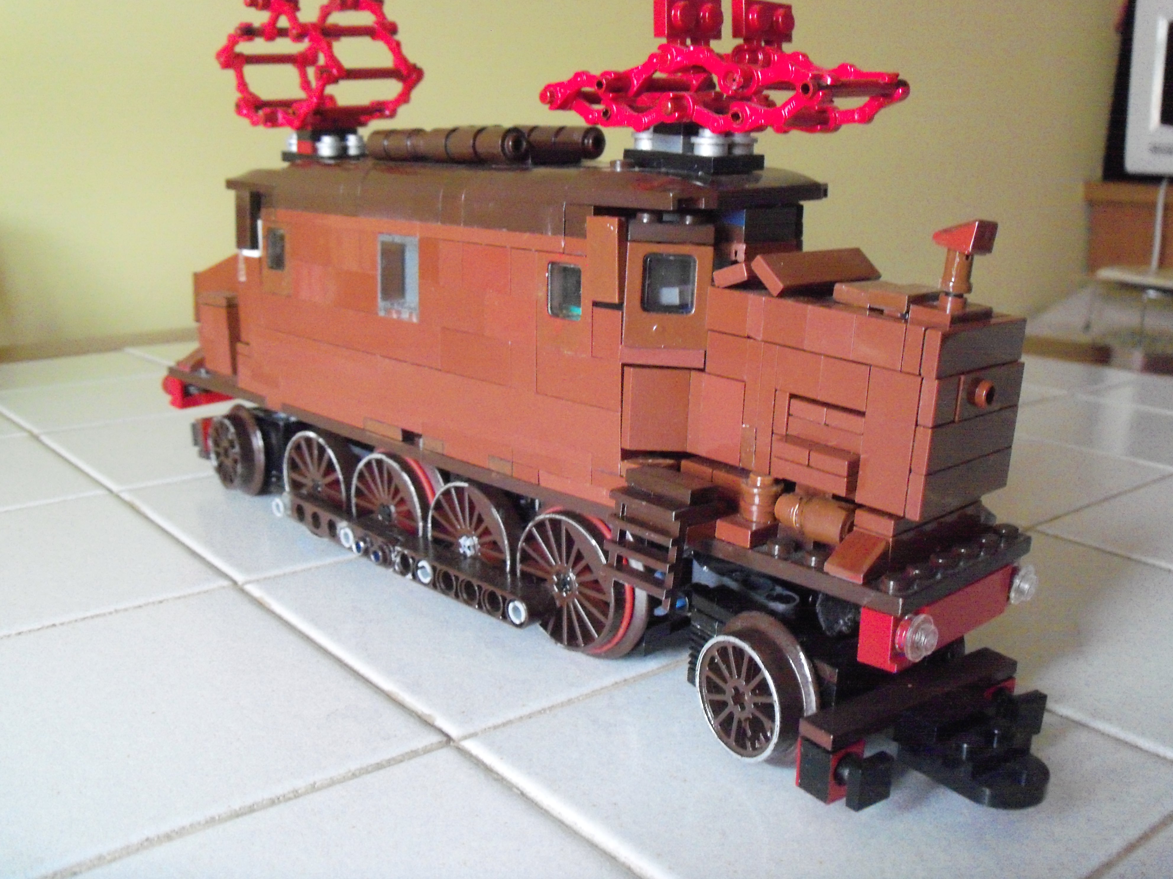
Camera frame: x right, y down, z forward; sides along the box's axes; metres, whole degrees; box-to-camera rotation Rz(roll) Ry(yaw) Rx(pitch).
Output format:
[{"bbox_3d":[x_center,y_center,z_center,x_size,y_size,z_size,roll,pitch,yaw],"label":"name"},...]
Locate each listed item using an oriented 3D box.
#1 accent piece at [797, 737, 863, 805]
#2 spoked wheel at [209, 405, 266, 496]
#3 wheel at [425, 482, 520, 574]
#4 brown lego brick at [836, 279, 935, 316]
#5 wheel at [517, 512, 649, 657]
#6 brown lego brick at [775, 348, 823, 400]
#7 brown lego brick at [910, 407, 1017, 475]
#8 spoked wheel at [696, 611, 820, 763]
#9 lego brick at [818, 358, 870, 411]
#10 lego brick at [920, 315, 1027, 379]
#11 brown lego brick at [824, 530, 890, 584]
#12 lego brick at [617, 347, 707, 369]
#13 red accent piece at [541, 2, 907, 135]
[{"bbox_3d":[0.041,0.055,0.200,0.008,0.009,0.007,-9,17,-35],"label":"accent piece"},{"bbox_3d":[-0.110,0.004,0.370,0.009,0.029,0.029,-11,19,-40],"label":"spoked wheel"},{"bbox_3d":[-0.025,0.025,0.284,0.008,0.031,0.031,-13,20,-43],"label":"wheel"},{"bbox_3d":[0.052,-0.024,0.202,0.015,0.004,0.015,-11,20,-44],"label":"brown lego brick"},{"bbox_3d":[-0.002,0.029,0.250,0.007,0.036,0.036,-12,19,-43],"label":"wheel"},{"bbox_3d":[0.040,-0.012,0.211,0.010,0.008,0.010,-11,20,-44],"label":"brown lego brick"},{"bbox_3d":[0.066,-0.001,0.205,0.003,0.008,0.032,18,21,42],"label":"brown lego brick"},{"bbox_3d":[0.031,0.047,0.219,0.008,0.028,0.028,-8,17,-33],"label":"spoked wheel"},{"bbox_3d":[0.047,-0.010,0.205,0.008,0.008,0.010,-13,20,-43],"label":"lego brick"},{"bbox_3d":[0.067,-0.016,0.203,0.003,0.008,0.032,17,20,42],"label":"lego brick"},{"bbox_3d":[0.046,0.020,0.202,0.008,0.006,0.008,-12,19,-43],"label":"brown lego brick"},{"bbox_3d":[0.014,-0.016,0.226,0.016,0.003,0.008,0,14,-5],"label":"lego brick"},{"bbox_3d":[0.026,-0.072,0.230,0.037,0.025,0.068,-13,20,-43],"label":"red accent piece"}]

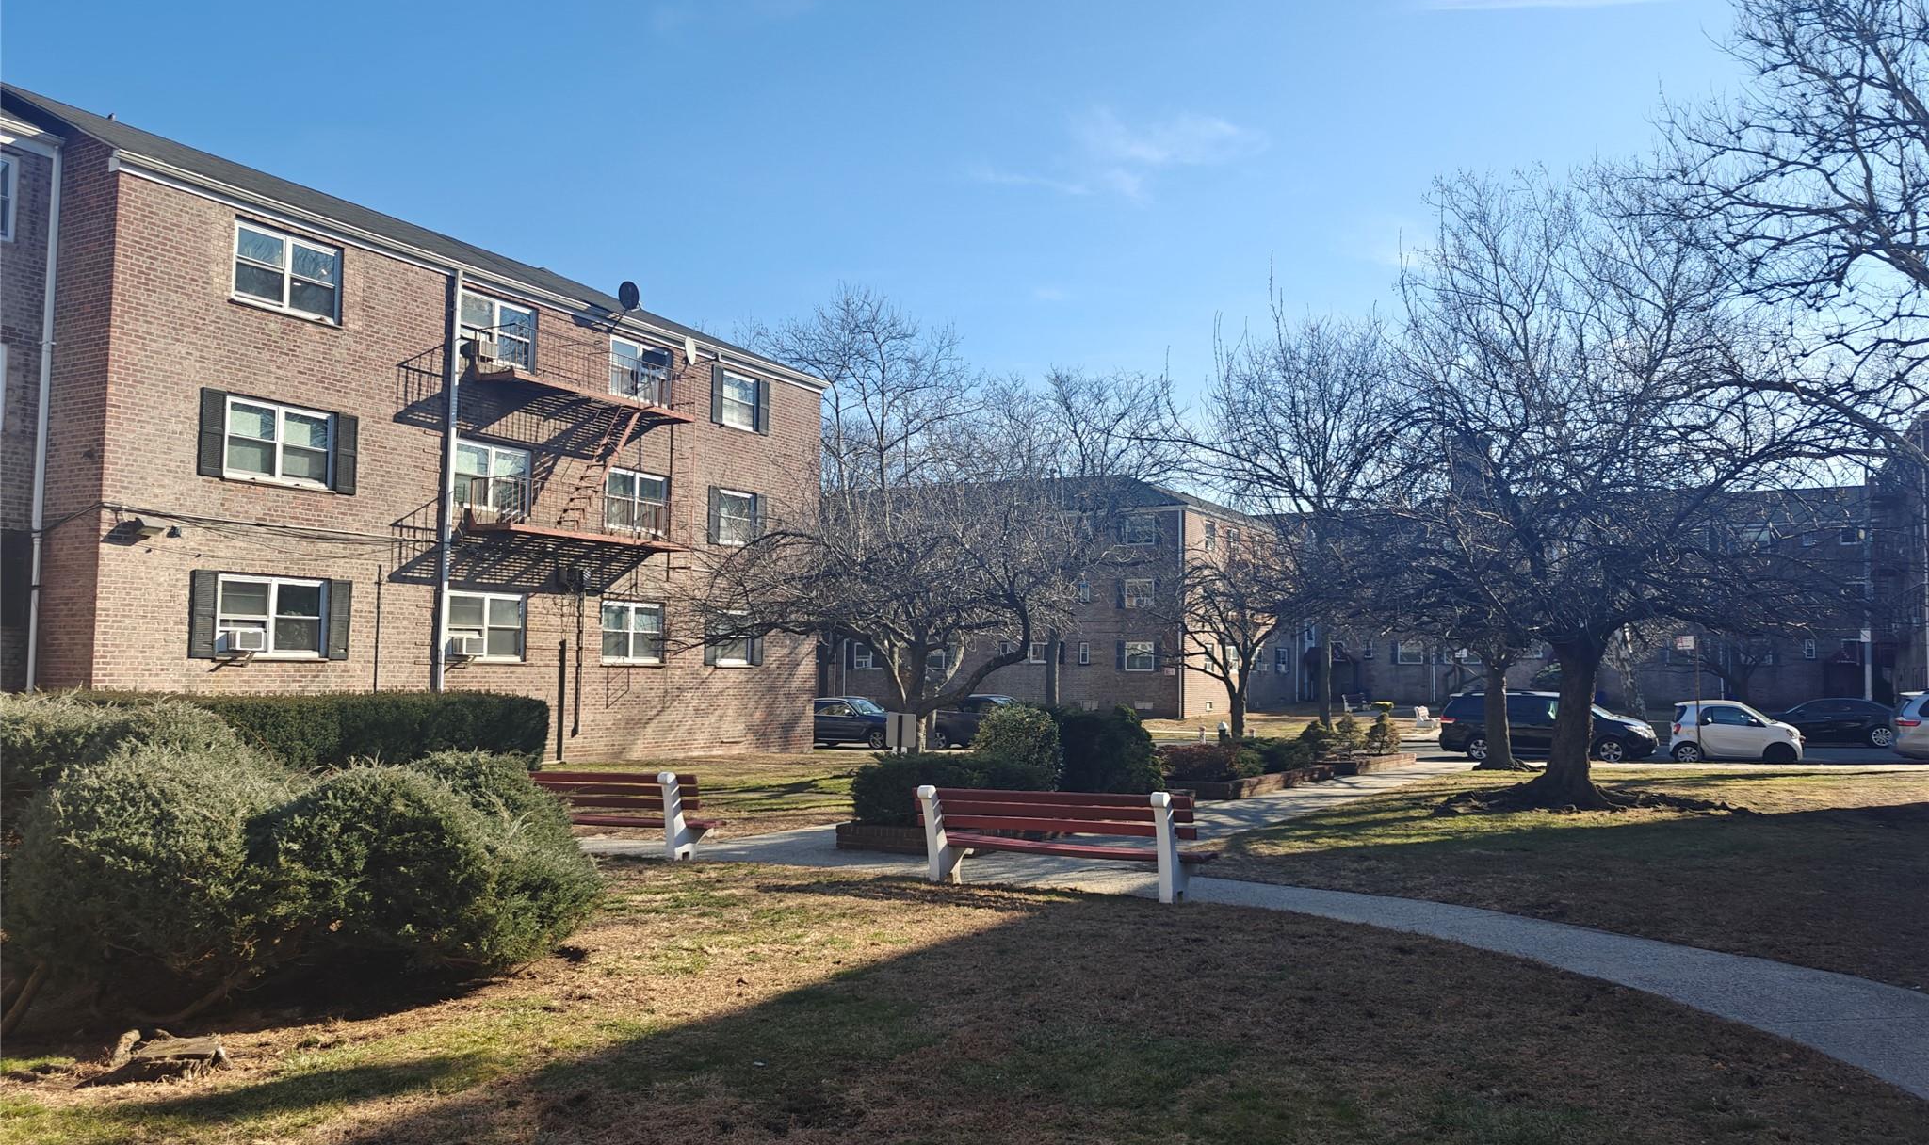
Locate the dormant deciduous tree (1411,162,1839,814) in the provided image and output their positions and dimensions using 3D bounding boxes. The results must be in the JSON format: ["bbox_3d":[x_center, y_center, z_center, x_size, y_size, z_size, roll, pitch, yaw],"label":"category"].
[{"bbox_3d":[9.268,-1.166,18.915,6.400,9.067,6.200,-2,-5,29],"label":"dormant deciduous tree"}]

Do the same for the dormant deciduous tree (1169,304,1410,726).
[{"bbox_3d":[11.455,-1.958,45.000,8.500,15.000,8.500,-2,-5,30],"label":"dormant deciduous tree"}]

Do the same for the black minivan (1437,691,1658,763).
[{"bbox_3d":[14.750,3.910,32.800,5.080,1.780,1.980,-1,-4,20],"label":"black minivan"}]

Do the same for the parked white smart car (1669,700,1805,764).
[{"bbox_3d":[18.481,3.834,30.721,2.700,1.555,1.660,-2,-5,29],"label":"parked white smart car"}]

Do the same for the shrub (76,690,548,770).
[{"bbox_3d":[-9.790,2.513,19.861,1.150,1.300,7.300,-2,-5,29],"label":"shrub"}]

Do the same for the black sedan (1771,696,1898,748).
[{"bbox_3d":[25.329,4.404,37.900,4.850,1.430,1.850,-2,-5,29],"label":"black sedan"}]

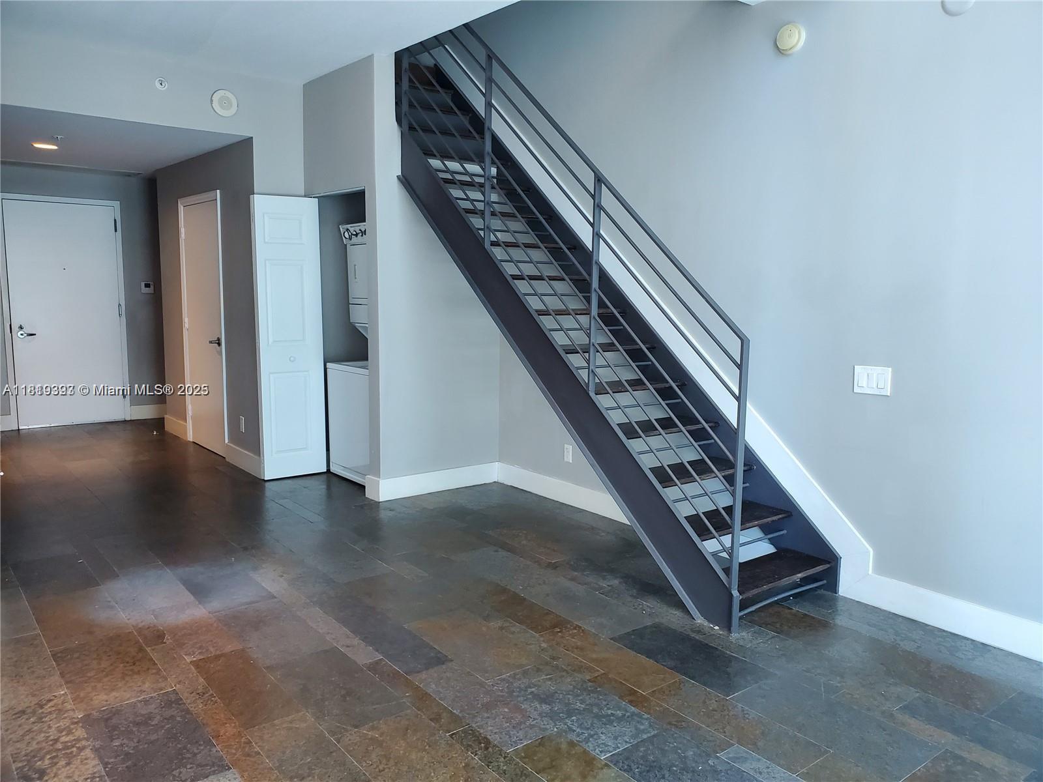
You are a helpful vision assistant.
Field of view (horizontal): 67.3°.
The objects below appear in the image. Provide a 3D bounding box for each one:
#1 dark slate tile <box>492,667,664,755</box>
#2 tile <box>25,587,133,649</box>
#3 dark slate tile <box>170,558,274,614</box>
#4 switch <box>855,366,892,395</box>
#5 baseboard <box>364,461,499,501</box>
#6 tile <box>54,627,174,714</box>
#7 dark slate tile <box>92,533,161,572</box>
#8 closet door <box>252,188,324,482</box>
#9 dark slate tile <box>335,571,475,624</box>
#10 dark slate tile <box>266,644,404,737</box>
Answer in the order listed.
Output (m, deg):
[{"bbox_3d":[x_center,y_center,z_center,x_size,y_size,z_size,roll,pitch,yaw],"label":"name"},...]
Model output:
[{"bbox_3d":[0.178,1.090,2.724,0.299,0.011,0.601,-5,9,-38],"label":"dark slate tile"},{"bbox_3d":[-1.886,0.963,3.332,0.297,0.014,0.605,-5,9,-39],"label":"tile"},{"bbox_3d":[-1.430,0.938,3.750,0.299,0.011,0.601,-5,9,-38],"label":"dark slate tile"},{"bbox_3d":[1.581,-0.047,3.537,0.010,0.123,0.168,-6,10,-39],"label":"switch"},{"bbox_3d":[-0.605,0.619,5.532,0.979,0.149,0.167,-6,10,-39],"label":"baseboard"},{"bbox_3d":[-1.543,1.043,2.932,0.299,0.011,0.601,-5,9,-38],"label":"tile"},{"bbox_3d":[-2.147,0.863,4.209,0.206,0.012,0.602,-6,10,-39],"label":"dark slate tile"},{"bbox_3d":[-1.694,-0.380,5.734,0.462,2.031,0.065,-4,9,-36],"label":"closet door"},{"bbox_3d":[-0.573,0.962,3.655,0.309,0.012,0.595,-6,10,-39],"label":"dark slate tile"},{"bbox_3d":[-0.657,1.051,2.762,0.296,0.014,0.579,-5,9,-39],"label":"dark slate tile"}]

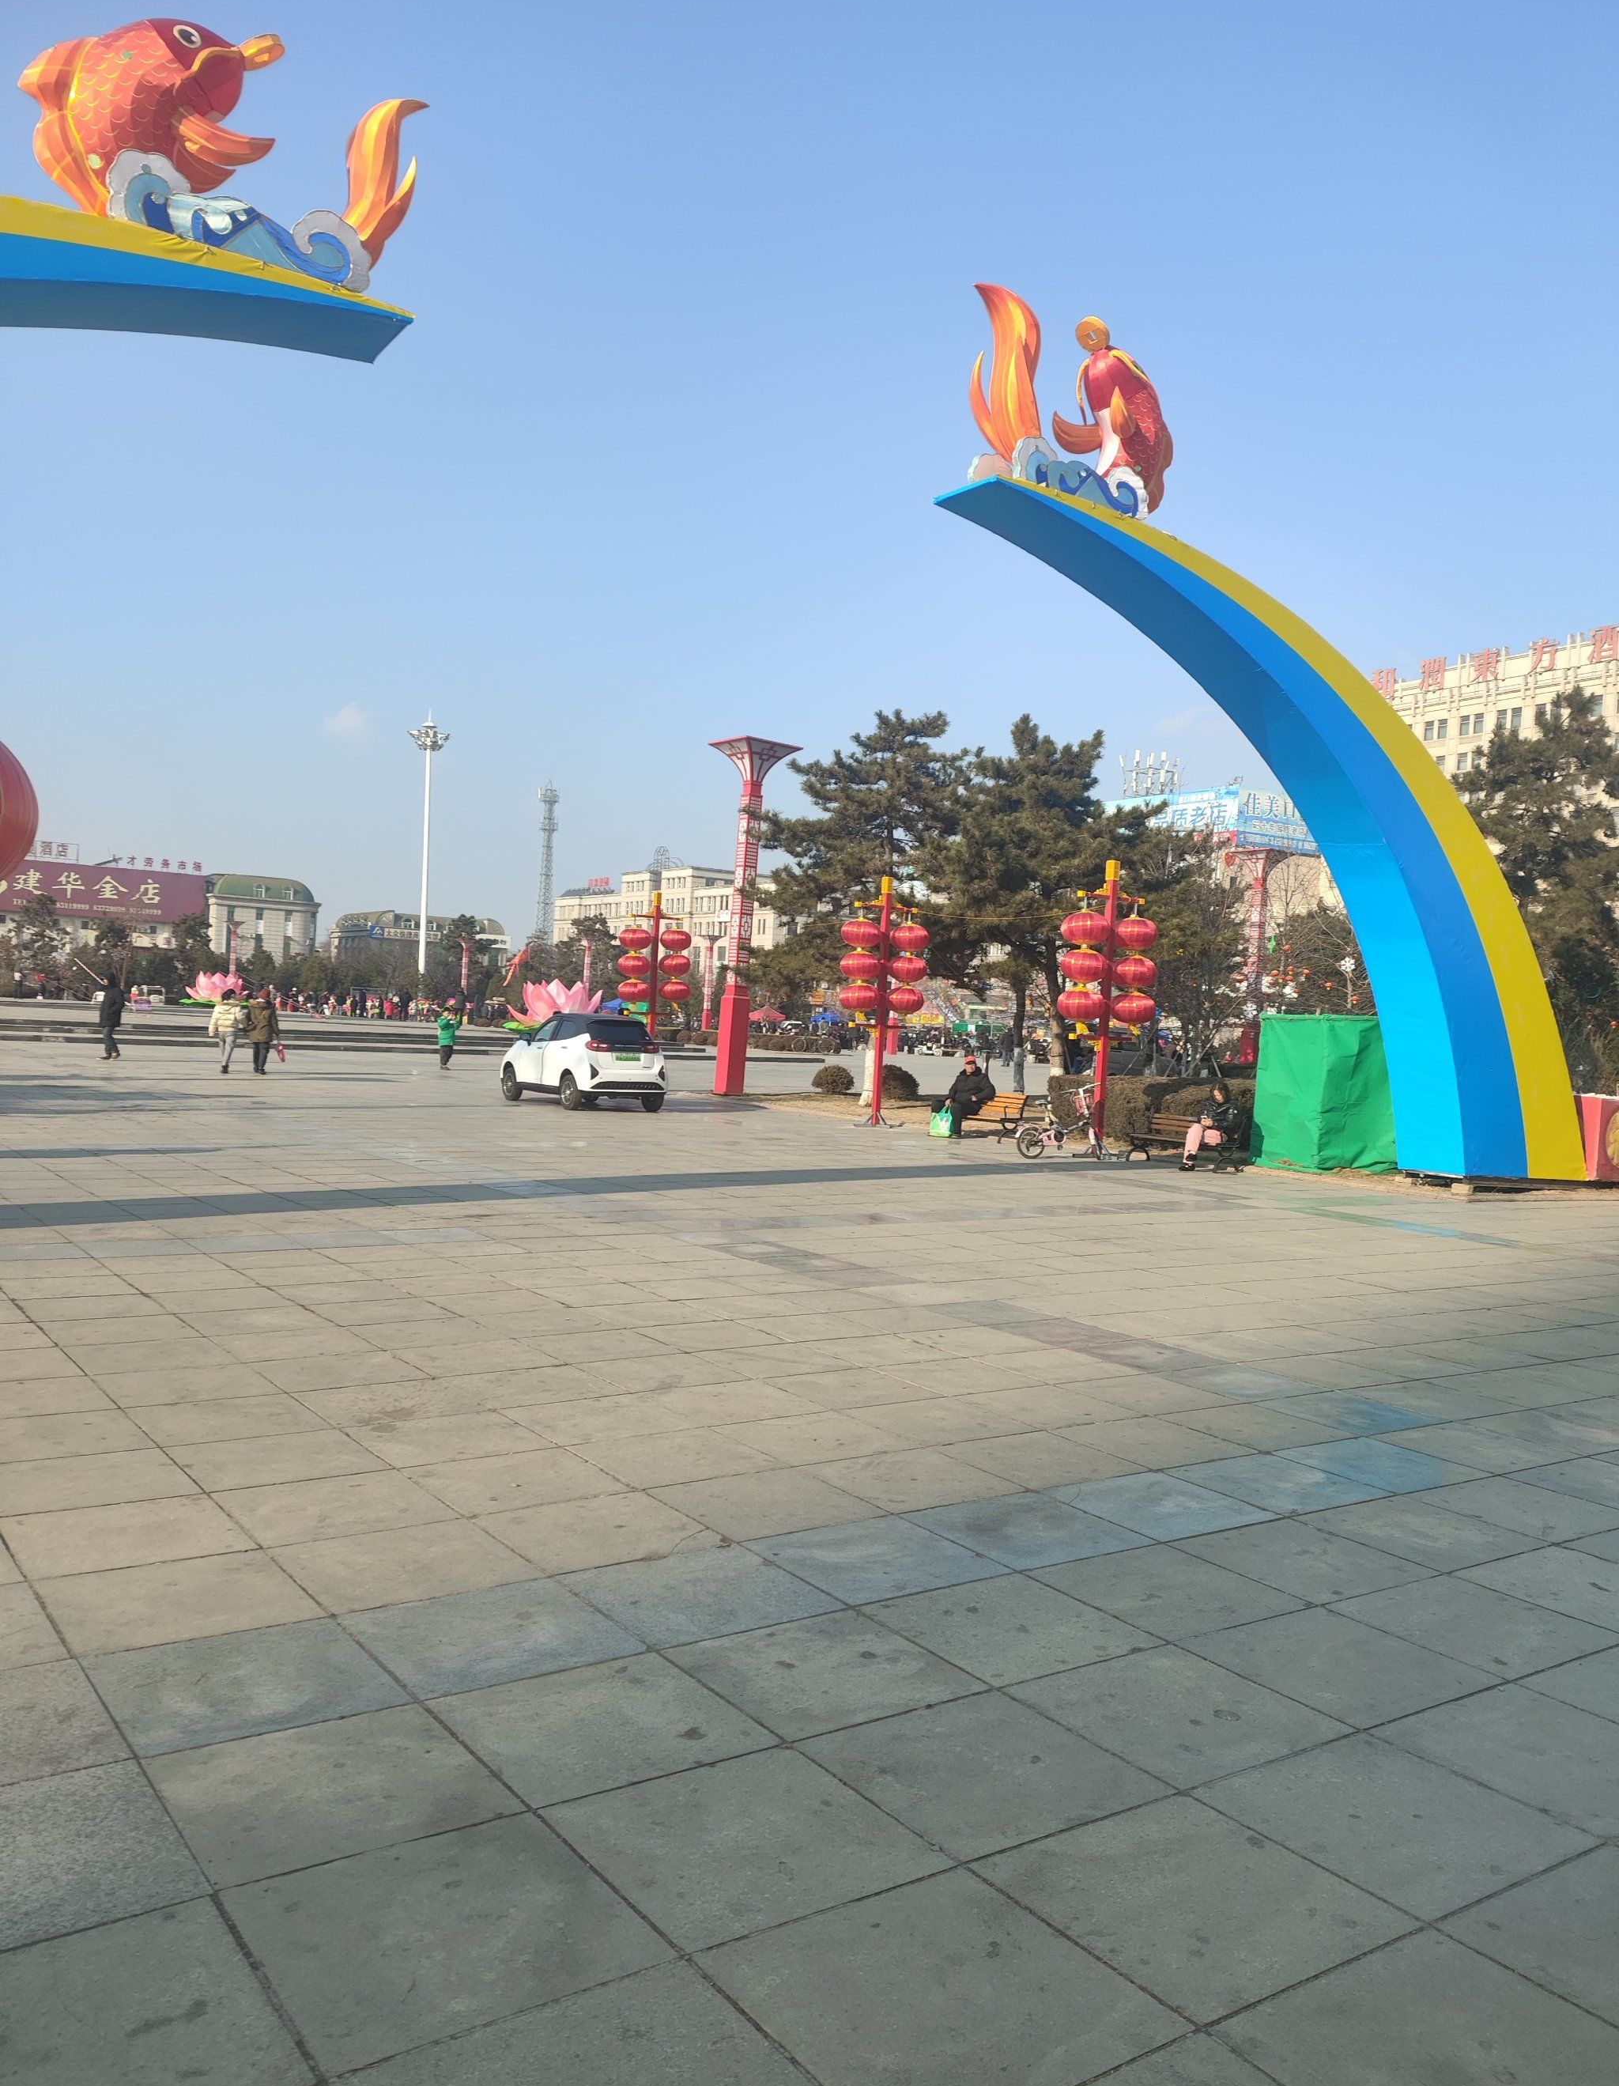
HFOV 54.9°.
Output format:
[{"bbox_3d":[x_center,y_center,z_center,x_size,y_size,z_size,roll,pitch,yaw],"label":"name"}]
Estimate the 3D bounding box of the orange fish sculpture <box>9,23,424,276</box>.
[{"bbox_3d":[-3.993,-6.074,10.712,2.600,1.740,0.980,2,1,-33],"label":"orange fish sculpture"}]

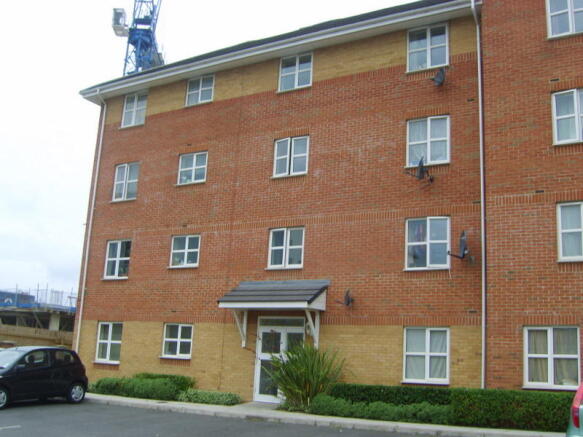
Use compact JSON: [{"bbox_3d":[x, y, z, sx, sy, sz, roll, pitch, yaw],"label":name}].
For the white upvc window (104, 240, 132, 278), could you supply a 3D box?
[{"bbox_3d":[-5.618,1.353,20.894,1.120,1.280,0.100,-5,-14,30],"label":"white upvc window"}]

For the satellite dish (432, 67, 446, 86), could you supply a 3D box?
[{"bbox_3d":[3.722,-3.559,16.093,0.360,0.520,0.500,1,-12,6],"label":"satellite dish"}]

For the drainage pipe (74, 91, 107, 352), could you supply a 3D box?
[{"bbox_3d":[-6.944,0.428,21.612,0.100,10.240,0.420,-5,-14,30],"label":"drainage pipe"}]

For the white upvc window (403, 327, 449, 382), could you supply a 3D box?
[{"bbox_3d":[3.190,3.229,15.060,1.140,1.306,0.120,-5,-15,30],"label":"white upvc window"}]

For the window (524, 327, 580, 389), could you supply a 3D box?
[{"bbox_3d":[5.444,2.913,13.386,1.120,1.270,0.100,-5,-14,30],"label":"window"}]

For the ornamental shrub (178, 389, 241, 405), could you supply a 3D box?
[{"bbox_3d":[-1.993,4.498,16.129,1.550,0.280,0.800,-5,-15,30],"label":"ornamental shrub"}]

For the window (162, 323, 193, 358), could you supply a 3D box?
[{"bbox_3d":[-3.362,3.634,18.906,1.123,1.017,0.120,-5,-15,30],"label":"window"}]

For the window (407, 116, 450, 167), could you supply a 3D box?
[{"bbox_3d":[3.489,-1.948,16.268,1.120,1.270,0.100,-5,-14,30],"label":"window"}]

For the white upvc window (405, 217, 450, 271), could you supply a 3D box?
[{"bbox_3d":[3.359,0.630,15.720,1.120,1.290,0.100,-5,-14,30],"label":"white upvc window"}]

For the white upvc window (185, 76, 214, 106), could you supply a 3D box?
[{"bbox_3d":[-2.970,-4.128,20.645,1.123,0.958,0.120,-5,-15,30],"label":"white upvc window"}]

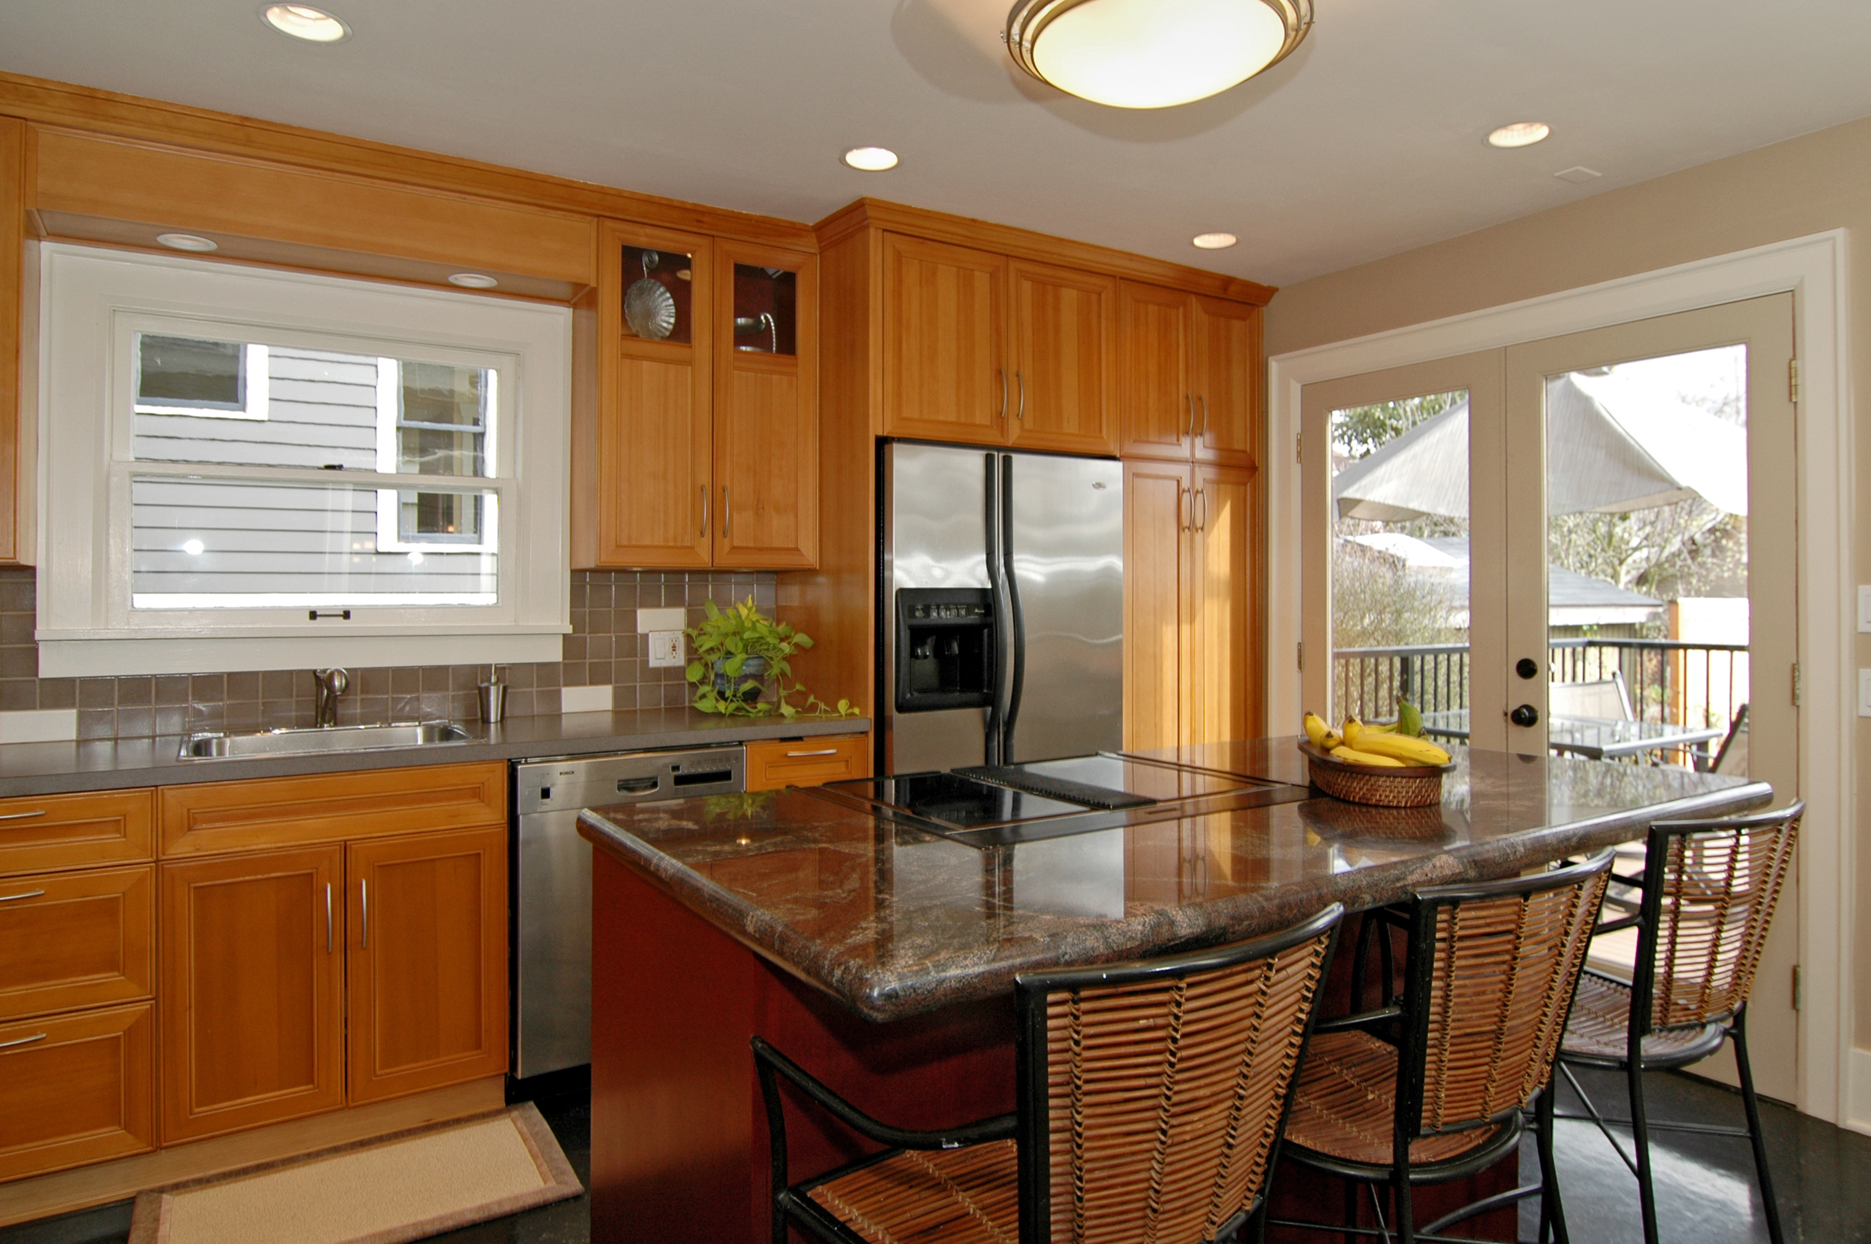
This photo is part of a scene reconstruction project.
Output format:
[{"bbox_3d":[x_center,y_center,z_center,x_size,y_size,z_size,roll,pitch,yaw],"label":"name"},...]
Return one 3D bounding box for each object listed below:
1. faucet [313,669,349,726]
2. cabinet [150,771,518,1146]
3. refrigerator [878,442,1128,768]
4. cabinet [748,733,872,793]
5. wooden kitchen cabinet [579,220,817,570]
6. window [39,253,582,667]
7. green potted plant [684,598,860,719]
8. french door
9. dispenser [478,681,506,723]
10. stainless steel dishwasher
[{"bbox_3d":[-1.591,0.206,2.873,0.084,0.183,0.219,-1,1,-32],"label":"faucet"},{"bbox_3d":[-1.512,0.724,2.759,0.706,0.774,0.629,-1,1,-32],"label":"cabinet"},{"bbox_3d":[0.077,0.339,3.664,0.891,1.737,0.738,-1,1,-32],"label":"refrigerator"},{"bbox_3d":[-0.528,0.709,3.381,0.379,0.774,0.629,-1,1,-32],"label":"cabinet"},{"bbox_3d":[-0.749,-0.659,3.407,0.687,0.993,0.325,-1,1,-32],"label":"wooden kitchen cabinet"},{"bbox_3d":[-1.663,-0.406,3.026,1.262,1.068,0.092,-1,1,-32],"label":"window"},{"bbox_3d":[-0.569,0.107,3.400,0.397,0.354,0.407,-1,1,-32],"label":"green potted plant"},{"bbox_3d":[1.749,0.184,3.343,0.053,2.034,1.489,-1,1,-32],"label":"french door"},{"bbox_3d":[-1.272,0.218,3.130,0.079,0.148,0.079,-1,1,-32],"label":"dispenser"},{"bbox_3d":[-0.940,0.731,3.104,0.609,0.794,0.606,-1,1,-32],"label":"stainless steel dishwasher"}]

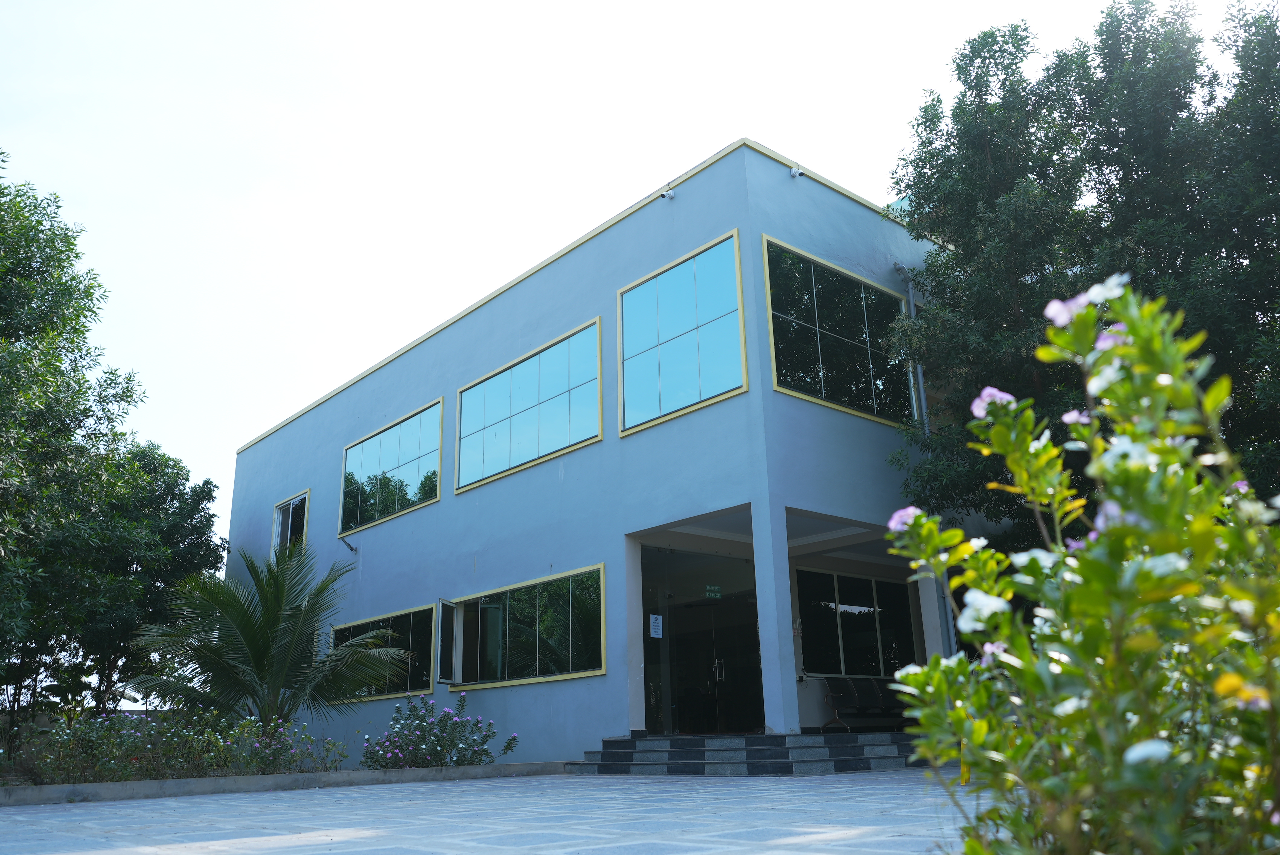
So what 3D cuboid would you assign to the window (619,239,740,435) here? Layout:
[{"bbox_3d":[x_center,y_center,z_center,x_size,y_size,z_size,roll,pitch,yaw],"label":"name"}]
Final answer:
[{"bbox_3d":[0.529,-1.219,13.478,0.080,2.089,2.266,13,-23,-39],"label":"window"}]

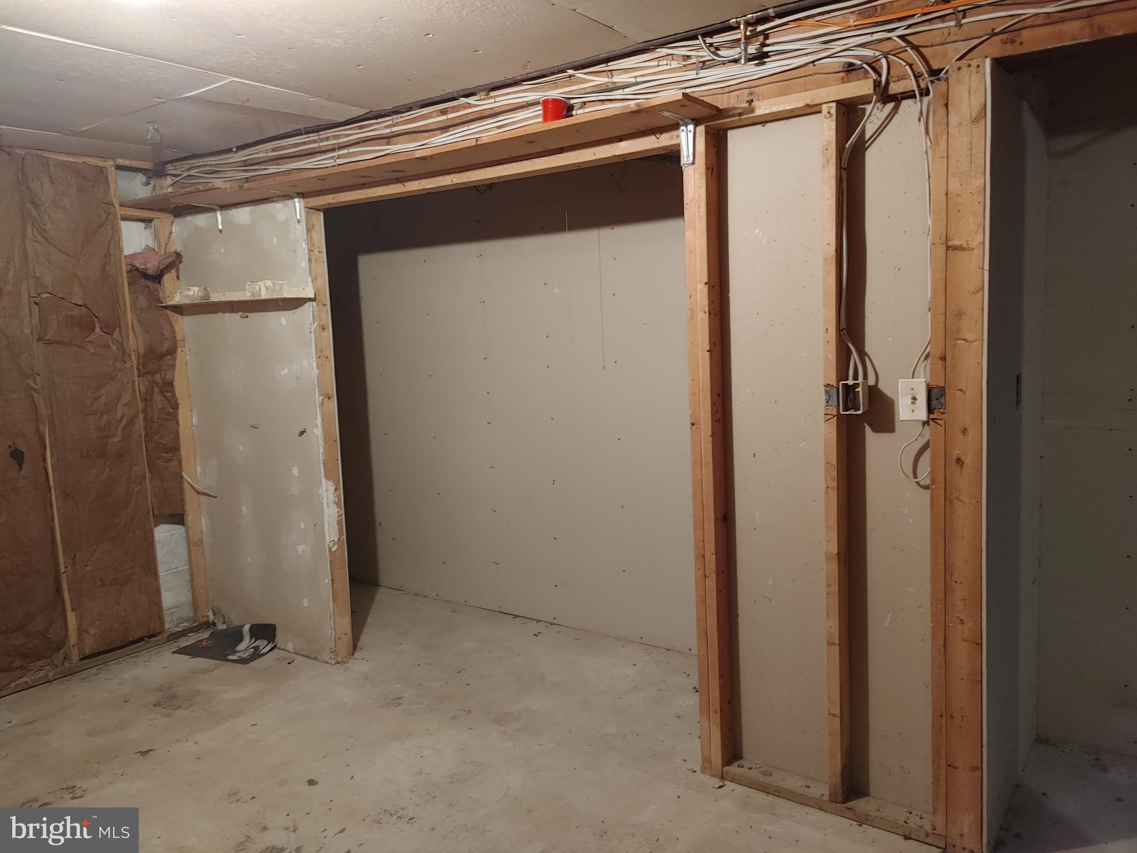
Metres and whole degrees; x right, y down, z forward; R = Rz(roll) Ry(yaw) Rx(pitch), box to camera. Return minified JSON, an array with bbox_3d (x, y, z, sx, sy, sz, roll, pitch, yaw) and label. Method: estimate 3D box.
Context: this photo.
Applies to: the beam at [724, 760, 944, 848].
[{"bbox_3d":[0.823,1.169,2.681,0.697,0.038,0.090,2,8,36],"label":"beam"}]

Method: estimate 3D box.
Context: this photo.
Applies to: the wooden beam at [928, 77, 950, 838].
[{"bbox_3d":[1.040,0.130,2.367,0.040,2.082,0.090,2,8,36],"label":"wooden beam"}]

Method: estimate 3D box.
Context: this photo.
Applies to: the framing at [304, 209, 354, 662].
[{"bbox_3d":[-1.116,0.074,3.945,0.040,2.080,0.092,3,9,36],"label":"framing"}]

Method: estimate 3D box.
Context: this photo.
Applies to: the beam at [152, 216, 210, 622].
[{"bbox_3d":[-2.034,-0.014,4.493,0.039,2.110,0.092,2,8,36],"label":"beam"}]

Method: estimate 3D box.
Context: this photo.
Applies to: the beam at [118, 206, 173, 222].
[{"bbox_3d":[-2.154,-1.073,4.314,0.089,0.039,0.283,2,8,36],"label":"beam"}]

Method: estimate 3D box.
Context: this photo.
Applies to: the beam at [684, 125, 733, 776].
[{"bbox_3d":[0.461,0.122,2.791,0.078,2.123,0.090,2,8,36],"label":"beam"}]

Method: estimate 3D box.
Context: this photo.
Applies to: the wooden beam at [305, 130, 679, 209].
[{"bbox_3d":[-0.388,-0.951,3.255,1.911,0.040,0.090,3,9,36],"label":"wooden beam"}]

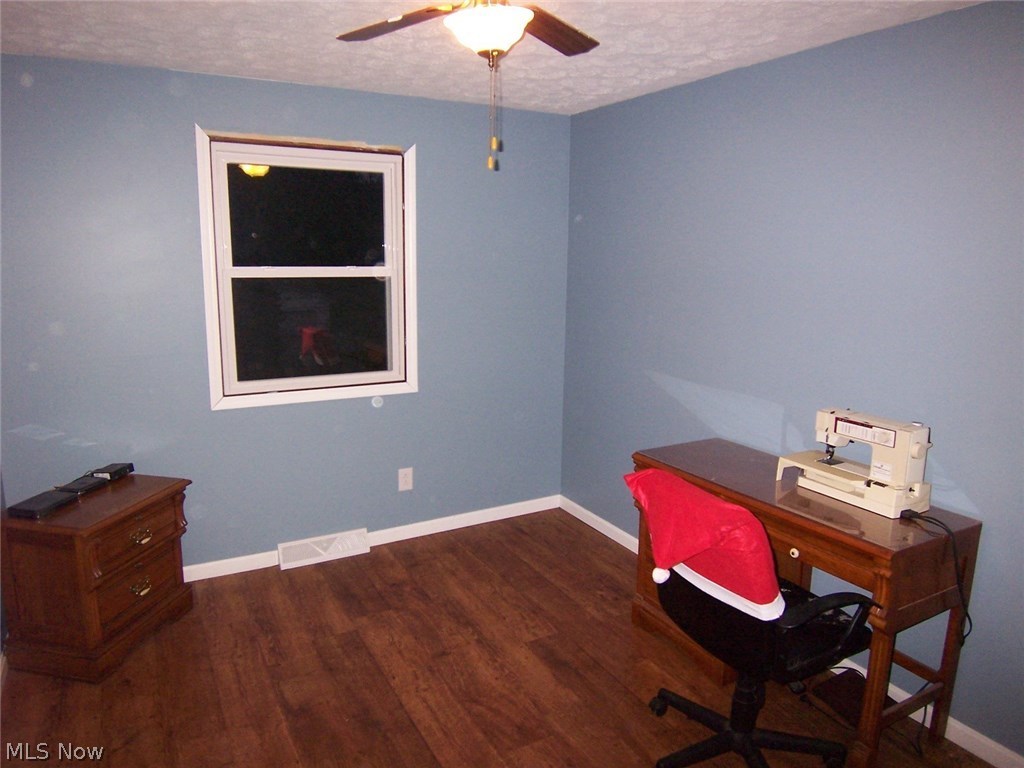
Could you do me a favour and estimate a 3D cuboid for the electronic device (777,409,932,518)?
[{"bbox_3d":[1.183,0.251,2.343,0.220,0.279,0.449,-5,13,-29],"label":"electronic device"}]

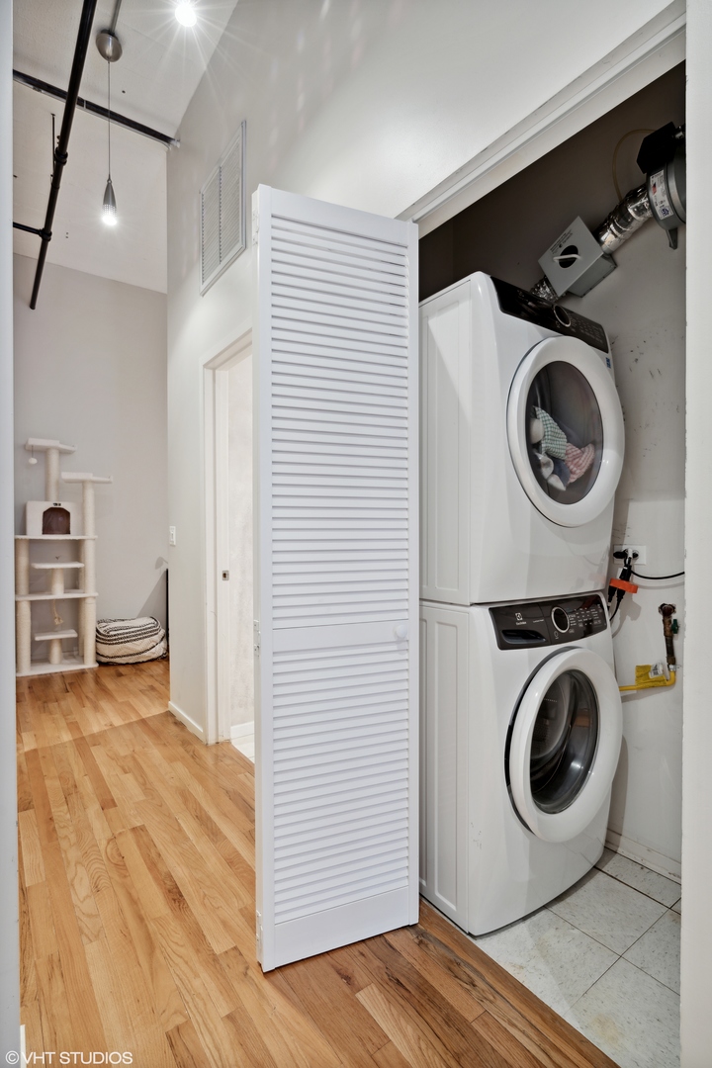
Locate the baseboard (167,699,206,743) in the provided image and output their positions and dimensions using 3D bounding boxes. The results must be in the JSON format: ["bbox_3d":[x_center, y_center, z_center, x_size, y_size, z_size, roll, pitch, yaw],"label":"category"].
[{"bbox_3d":[-1.037,1.138,3.074,0.018,0.060,0.660,0,0,-37],"label":"baseboard"}]

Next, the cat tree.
[{"bbox_3d":[-2.567,0.173,4.460,0.740,1.990,0.490,0,0,-33],"label":"cat tree"}]

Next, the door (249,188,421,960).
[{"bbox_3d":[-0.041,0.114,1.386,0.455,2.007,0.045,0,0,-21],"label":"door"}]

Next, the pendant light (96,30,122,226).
[{"bbox_3d":[-1.265,-2.070,2.590,0.120,0.985,0.120,0,0,-37],"label":"pendant light"}]

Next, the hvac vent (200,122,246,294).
[{"bbox_3d":[-0.695,-1.637,2.605,0.025,0.595,0.585,0,0,-37],"label":"hvac vent"}]

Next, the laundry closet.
[{"bbox_3d":[0.519,0.115,1.724,0.850,2.120,1.280,0,0,-37],"label":"laundry closet"}]

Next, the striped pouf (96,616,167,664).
[{"bbox_3d":[-2.136,1.000,4.780,0.660,0.340,0.560,0,0,-37],"label":"striped pouf"}]

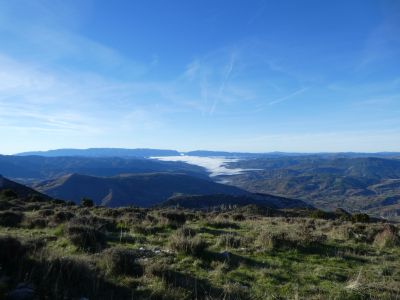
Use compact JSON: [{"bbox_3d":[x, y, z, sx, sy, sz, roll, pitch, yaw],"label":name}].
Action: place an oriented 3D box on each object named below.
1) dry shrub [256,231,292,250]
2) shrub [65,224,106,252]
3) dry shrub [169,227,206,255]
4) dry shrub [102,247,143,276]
[{"bbox_3d":[1.800,2.187,6.700,0.870,0.454,0.739,0,0,0],"label":"dry shrub"},{"bbox_3d":[-2.519,1.947,6.100,0.924,0.579,0.785,0,0,0],"label":"shrub"},{"bbox_3d":[-0.275,1.991,6.100,0.836,0.579,0.752,0,0,0],"label":"dry shrub"},{"bbox_3d":[-1.328,1.910,4.750,0.685,0.483,0.617,0,0,0],"label":"dry shrub"}]

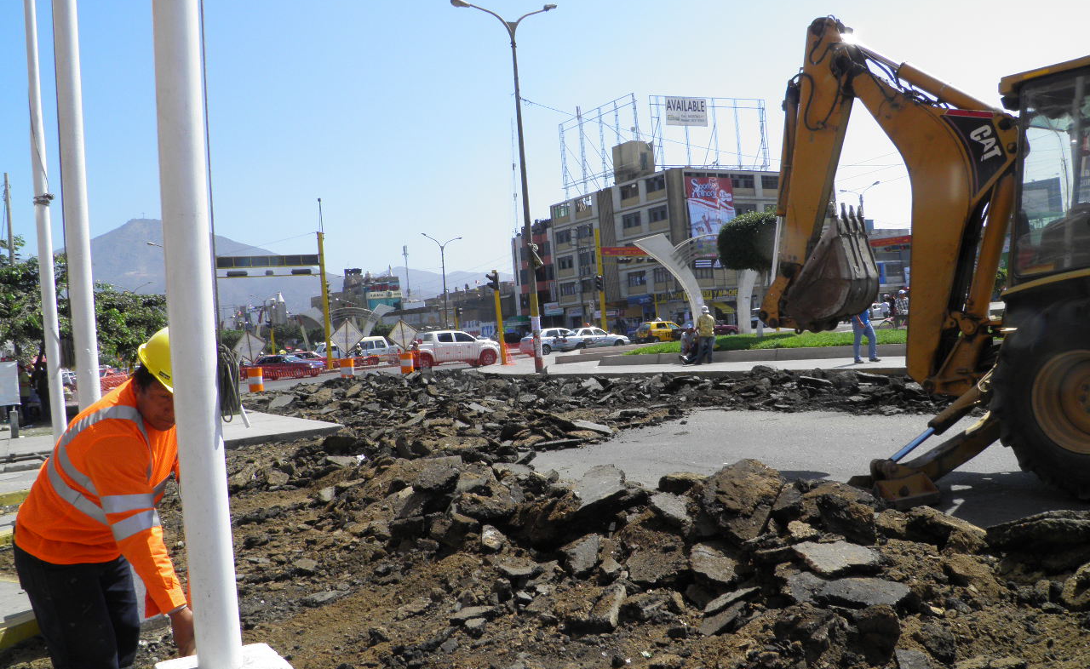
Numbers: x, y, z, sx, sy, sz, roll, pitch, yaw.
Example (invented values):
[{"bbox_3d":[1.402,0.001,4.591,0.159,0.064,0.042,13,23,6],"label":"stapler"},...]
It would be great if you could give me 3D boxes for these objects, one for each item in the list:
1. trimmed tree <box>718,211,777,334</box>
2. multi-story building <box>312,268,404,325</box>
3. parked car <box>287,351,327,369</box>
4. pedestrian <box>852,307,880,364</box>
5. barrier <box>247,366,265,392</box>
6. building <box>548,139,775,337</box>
[{"bbox_3d":[8.278,-2.231,34.492,3.100,4.750,3.100,-5,0,0],"label":"trimmed tree"},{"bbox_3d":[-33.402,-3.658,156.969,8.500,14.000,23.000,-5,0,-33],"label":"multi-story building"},{"bbox_3d":[-14.871,1.702,54.503,1.660,1.420,4.200,-5,0,-33],"label":"parked car"},{"bbox_3d":[7.907,-0.202,21.803,0.620,1.700,0.500,-5,0,12],"label":"pedestrian"},{"bbox_3d":[-11.264,1.749,34.405,0.580,0.960,0.580,-5,0,-10],"label":"barrier"},{"bbox_3d":[13.854,-9.138,93.302,17.000,18.000,20.800,-5,0,-33],"label":"building"}]

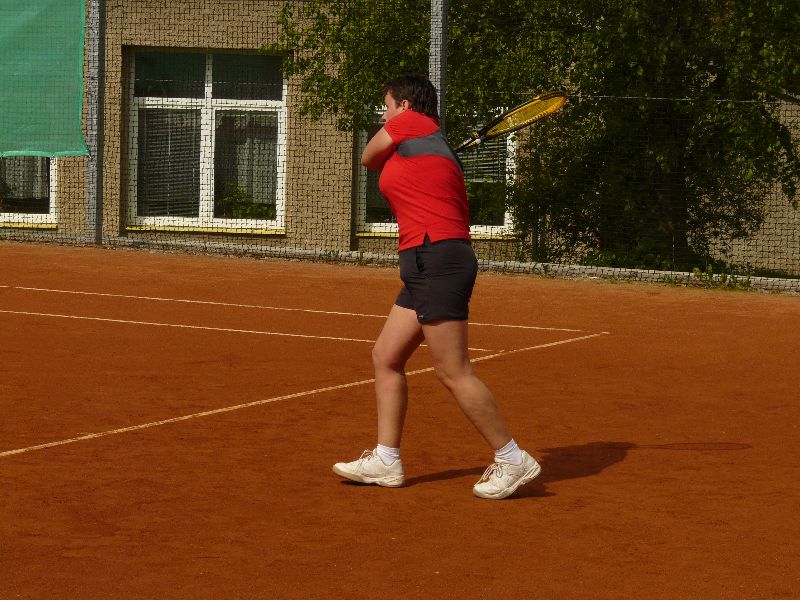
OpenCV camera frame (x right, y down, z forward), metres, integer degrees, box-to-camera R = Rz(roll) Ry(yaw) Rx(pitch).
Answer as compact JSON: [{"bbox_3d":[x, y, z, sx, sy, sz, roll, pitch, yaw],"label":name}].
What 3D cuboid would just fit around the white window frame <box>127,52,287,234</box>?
[{"bbox_3d":[-1.791,-1.472,26.400,1.480,1.680,0.120,2,5,6],"label":"white window frame"}]

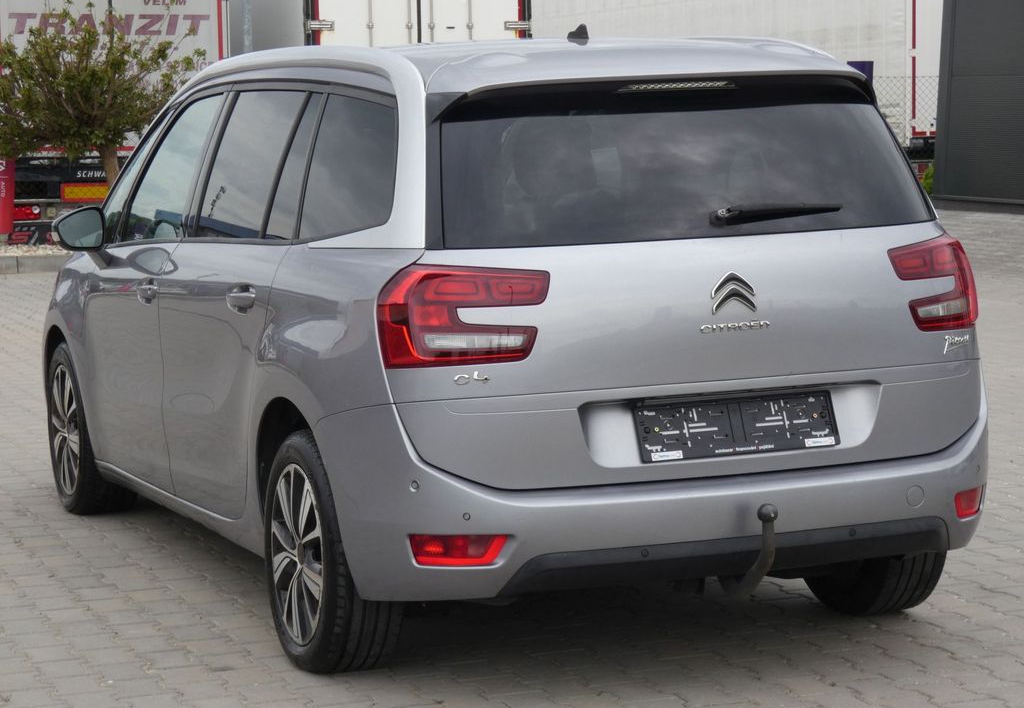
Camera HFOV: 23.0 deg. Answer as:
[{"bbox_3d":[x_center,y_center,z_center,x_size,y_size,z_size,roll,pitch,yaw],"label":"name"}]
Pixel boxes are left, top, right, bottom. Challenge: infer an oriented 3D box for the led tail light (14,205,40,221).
[{"bbox_3d":[-4.974,-1.432,25.500,0.400,0.155,0.090,-4,6,-18],"label":"led tail light"}]

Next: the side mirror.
[{"bbox_3d":[-1.415,-0.407,8.195,0.195,0.160,0.130,-4,6,-22],"label":"side mirror"}]

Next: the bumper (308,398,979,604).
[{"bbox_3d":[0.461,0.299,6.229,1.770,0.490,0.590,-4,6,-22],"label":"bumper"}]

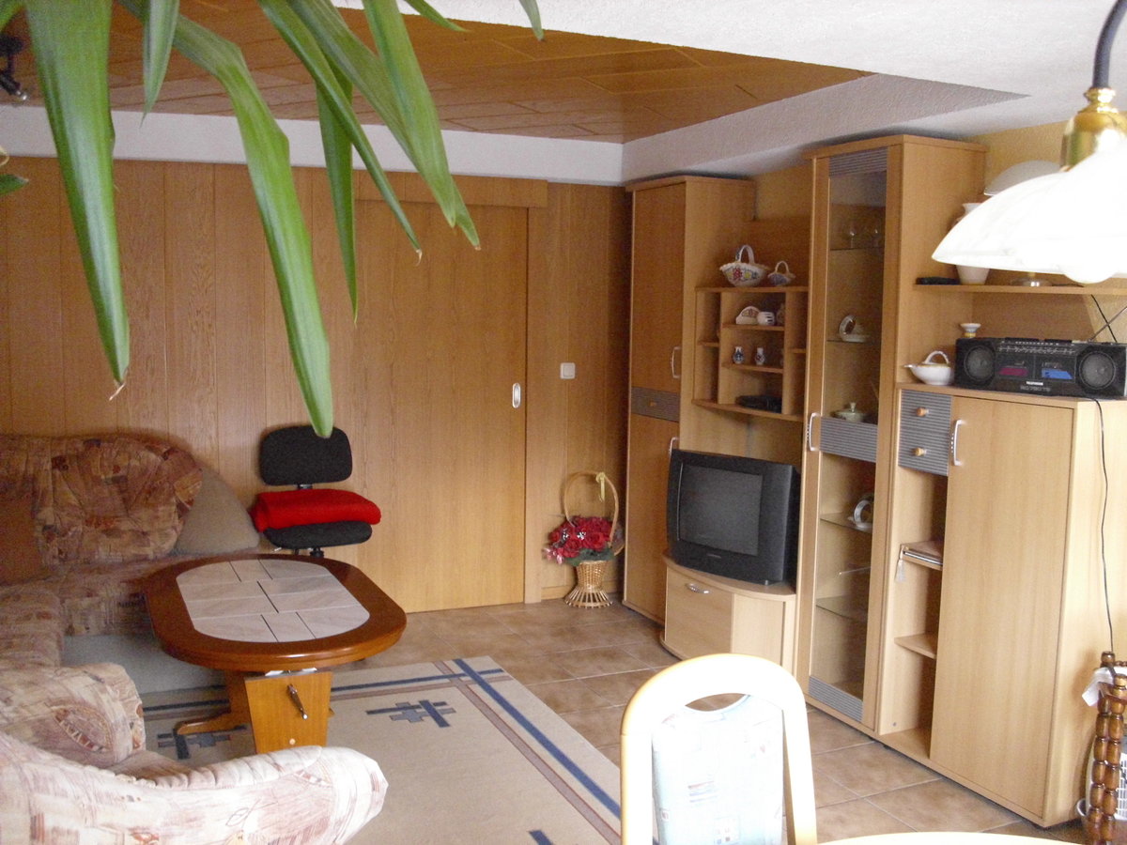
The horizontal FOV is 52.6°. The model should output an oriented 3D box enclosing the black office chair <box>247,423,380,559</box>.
[{"bbox_3d":[-1.076,0.514,4.989,0.550,0.940,0.570,-2,7,-20],"label":"black office chair"}]

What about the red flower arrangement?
[{"bbox_3d":[0.097,0.584,5.649,0.370,0.240,0.280,-2,7,-20],"label":"red flower arrangement"}]

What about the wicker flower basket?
[{"bbox_3d":[0.141,0.585,5.702,0.310,0.650,0.260,-2,7,-20],"label":"wicker flower basket"}]

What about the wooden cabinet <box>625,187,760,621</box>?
[{"bbox_3d":[0.589,-0.092,5.511,0.373,2.118,0.582,-2,7,-23],"label":"wooden cabinet"}]

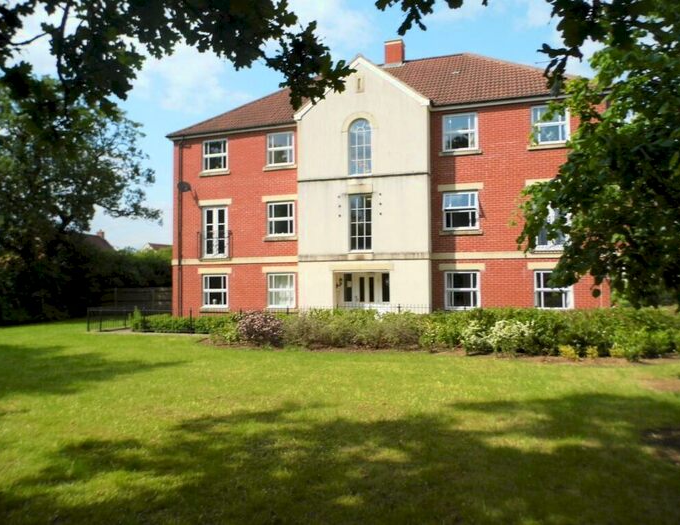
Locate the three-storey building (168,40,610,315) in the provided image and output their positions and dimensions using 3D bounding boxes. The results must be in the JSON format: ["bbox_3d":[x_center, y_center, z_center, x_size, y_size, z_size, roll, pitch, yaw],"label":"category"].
[{"bbox_3d":[2.452,-3.648,22.723,16.650,12.650,11.000,-1,-2,17],"label":"three-storey building"}]

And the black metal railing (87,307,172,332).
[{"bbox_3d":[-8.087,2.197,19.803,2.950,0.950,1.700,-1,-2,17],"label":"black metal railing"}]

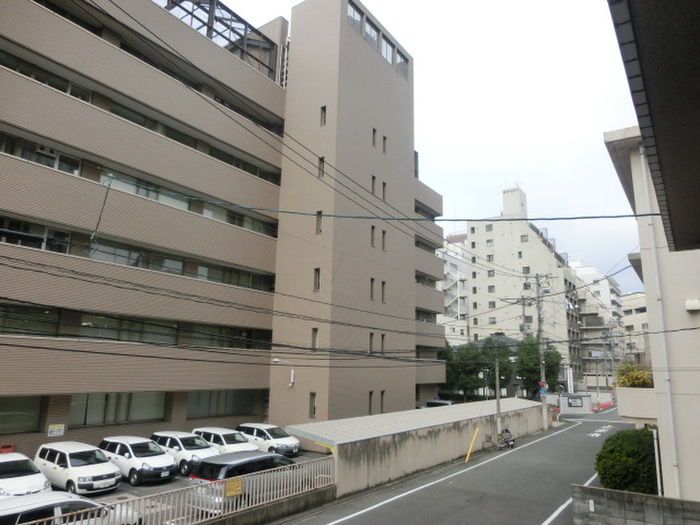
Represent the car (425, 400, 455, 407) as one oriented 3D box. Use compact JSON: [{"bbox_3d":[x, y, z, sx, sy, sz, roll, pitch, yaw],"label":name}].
[{"bbox_3d":[9.926,15.102,49.877,4.300,1.550,1.700,-7,-15,36],"label":"car"}]

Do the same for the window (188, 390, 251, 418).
[{"bbox_3d":[-7.711,8.499,29.286,0.200,1.550,4.850,-7,-15,36],"label":"window"}]

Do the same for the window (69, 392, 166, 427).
[{"bbox_3d":[-11.462,7.318,24.300,0.200,1.550,4.950,-7,-15,36],"label":"window"}]

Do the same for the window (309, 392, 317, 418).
[{"bbox_3d":[-2.207,8.642,29.378,0.480,1.530,0.150,-7,-15,36],"label":"window"}]

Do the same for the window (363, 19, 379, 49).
[{"bbox_3d":[1.642,-17.612,37.453,0.200,1.800,1.900,-7,-15,36],"label":"window"}]

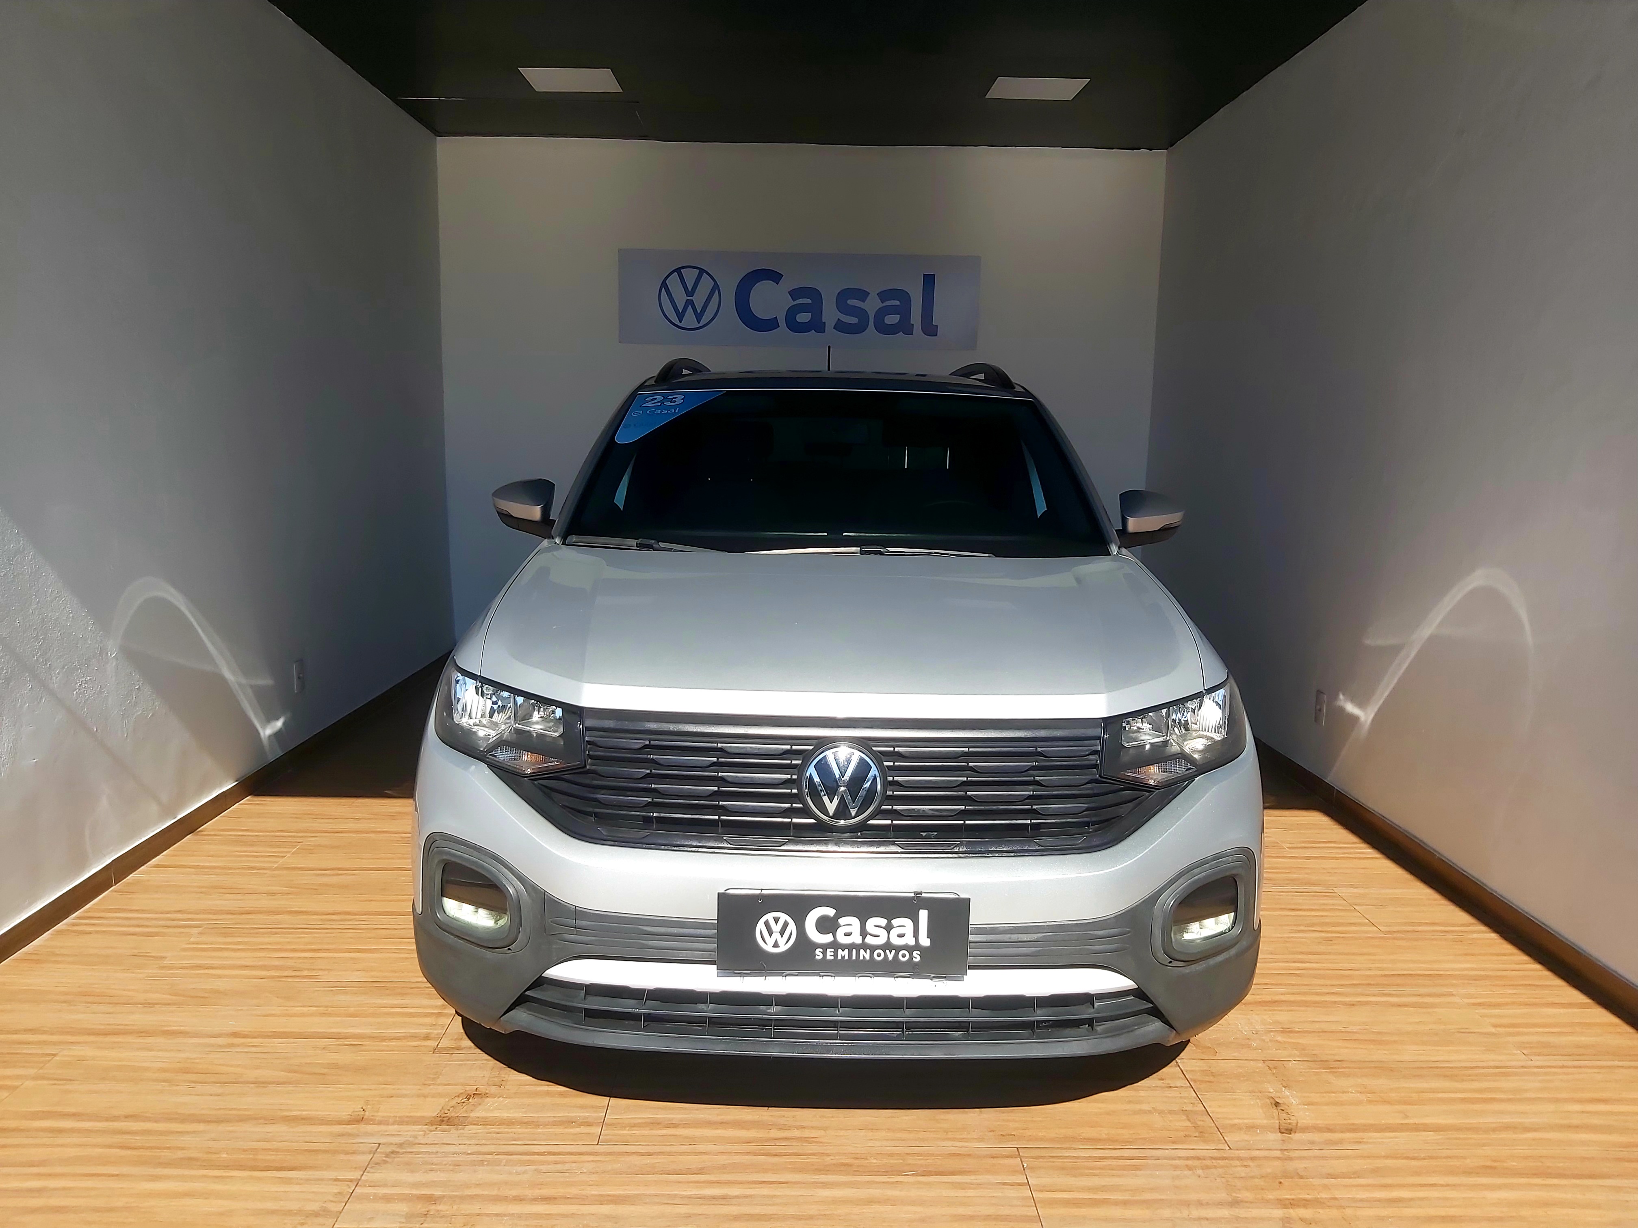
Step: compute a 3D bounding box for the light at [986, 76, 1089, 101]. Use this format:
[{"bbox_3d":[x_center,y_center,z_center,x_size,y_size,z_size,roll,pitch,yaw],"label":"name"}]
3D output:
[{"bbox_3d":[0.971,-2.351,5.485,0.396,0.030,0.377,1,9,-1],"label":"light"}]

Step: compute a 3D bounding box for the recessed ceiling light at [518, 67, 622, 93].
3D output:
[{"bbox_3d":[-1.094,-2.378,5.462,0.396,0.030,0.377,1,9,-1],"label":"recessed ceiling light"}]

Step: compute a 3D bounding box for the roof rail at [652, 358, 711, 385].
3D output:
[{"bbox_3d":[-0.466,-0.874,4.533,0.090,0.110,1.720,1,9,0],"label":"roof rail"}]

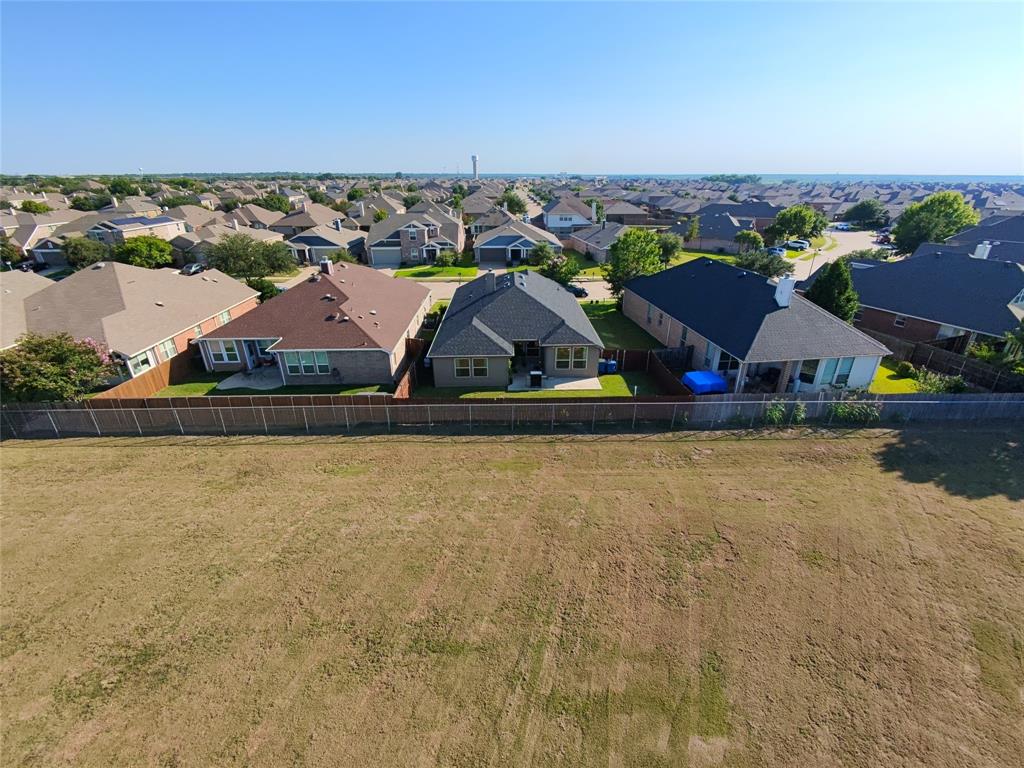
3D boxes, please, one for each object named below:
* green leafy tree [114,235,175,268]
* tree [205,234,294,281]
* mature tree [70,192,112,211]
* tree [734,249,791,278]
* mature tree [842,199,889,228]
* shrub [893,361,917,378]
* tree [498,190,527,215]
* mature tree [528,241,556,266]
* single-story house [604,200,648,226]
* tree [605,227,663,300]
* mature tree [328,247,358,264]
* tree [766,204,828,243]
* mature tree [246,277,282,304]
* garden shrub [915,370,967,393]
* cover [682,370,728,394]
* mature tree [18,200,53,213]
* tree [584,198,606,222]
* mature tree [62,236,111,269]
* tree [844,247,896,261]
[{"bbox_3d":[-55.965,-19.901,72.696,8.800,5.500,8.200,0,24,0],"label":"green leafy tree"},{"bbox_3d":[-38.550,-18.140,68.030,11.400,7.000,11.000,0,24,0],"label":"tree"},{"bbox_3d":[-122.970,-50.943,139.301,11.000,8.800,11.000,0,24,0],"label":"mature tree"},{"bbox_3d":[33.324,-15.023,63.340,7.400,6.200,7.400,0,24,0],"label":"tree"},{"bbox_3d":[95.080,-45.715,128.409,12.000,8.200,11.500,0,24,0],"label":"mature tree"},{"bbox_3d":[29.802,-1.285,36.139,1.350,1.250,1.350,0,24,0],"label":"shrub"},{"bbox_3d":[0.370,-67.790,177.790,10.500,8.900,10.500,0,24,0],"label":"tree"},{"bbox_3d":[5.260,-21.960,79.960,4.600,4.500,4.600,0,24,0],"label":"mature tree"},{"bbox_3d":[38.000,-57.007,157.942,14.000,6.400,17.000,0,24,0],"label":"single-story house"},{"bbox_3d":[13.924,-13.909,55.938,7.100,8.300,7.100,0,24,0],"label":"tree"},{"bbox_3d":[-29.269,-22.021,82.114,4.600,3.800,4.600,0,24,0],"label":"mature tree"},{"bbox_3d":[63.062,-35.672,105.540,12.600,8.200,11.800,0,24,0],"label":"tree"},{"bbox_3d":[-30.770,-11.610,57.790,3.800,3.400,3.800,0,24,0],"label":"mature tree"},{"bbox_3d":[31.872,-0.336,35.188,1.800,1.200,2.800,-7,25,-16],"label":"garden shrub"},{"bbox_3d":[14.122,0.047,34.482,2.500,1.000,2.200,-3,24,-7],"label":"cover"},{"bbox_3d":[-130.234,-46.347,130.400,8.600,7.600,8.600,0,24,0],"label":"mature tree"},{"bbox_3d":[21.679,-45.519,128.589,5.800,8.000,5.800,0,24,0],"label":"tree"},{"bbox_3d":[-70.224,-21.945,78.331,6.200,5.300,6.200,0,24,0],"label":"mature tree"},{"bbox_3d":[59.350,-20.760,77.700,6.800,4.400,6.800,0,24,0],"label":"tree"}]

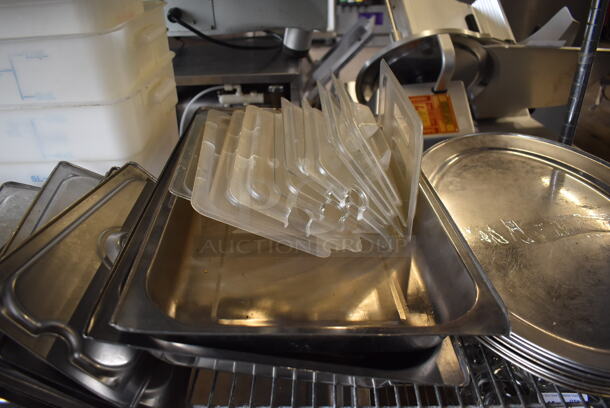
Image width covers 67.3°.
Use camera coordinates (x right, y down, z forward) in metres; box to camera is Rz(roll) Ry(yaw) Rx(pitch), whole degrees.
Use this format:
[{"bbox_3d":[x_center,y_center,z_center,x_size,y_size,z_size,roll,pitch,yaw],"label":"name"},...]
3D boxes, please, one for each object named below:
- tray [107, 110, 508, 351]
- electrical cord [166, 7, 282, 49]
[{"bbox_3d":[-0.004,-0.004,0.597,0.325,0.065,0.530,2,30,-5],"label":"tray"},{"bbox_3d":[-0.203,-0.443,1.160,0.275,0.095,0.110,-5,24,-11],"label":"electrical cord"}]

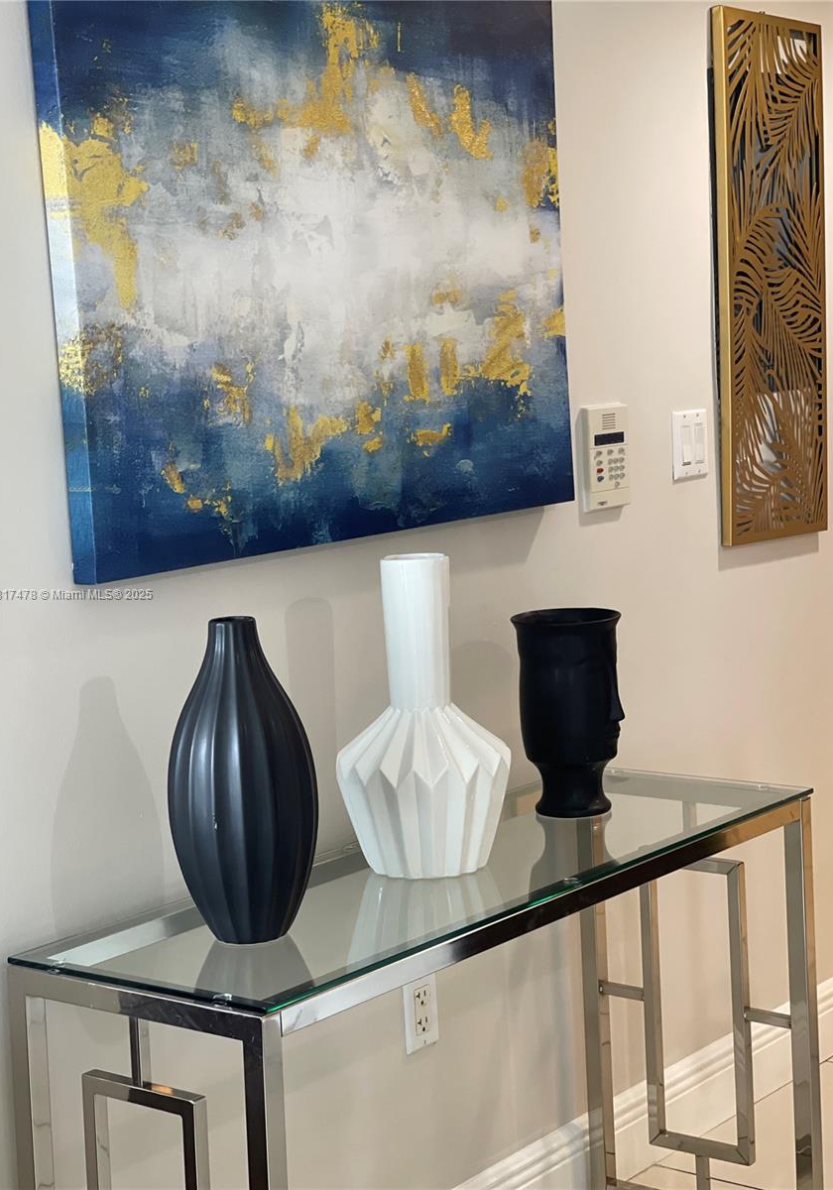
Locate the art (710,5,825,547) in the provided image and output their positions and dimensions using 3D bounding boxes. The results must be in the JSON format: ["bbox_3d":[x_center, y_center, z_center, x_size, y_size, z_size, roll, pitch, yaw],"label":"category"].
[{"bbox_3d":[0.636,-0.566,3.945,0.028,0.918,0.358,3,9,38],"label":"art"}]

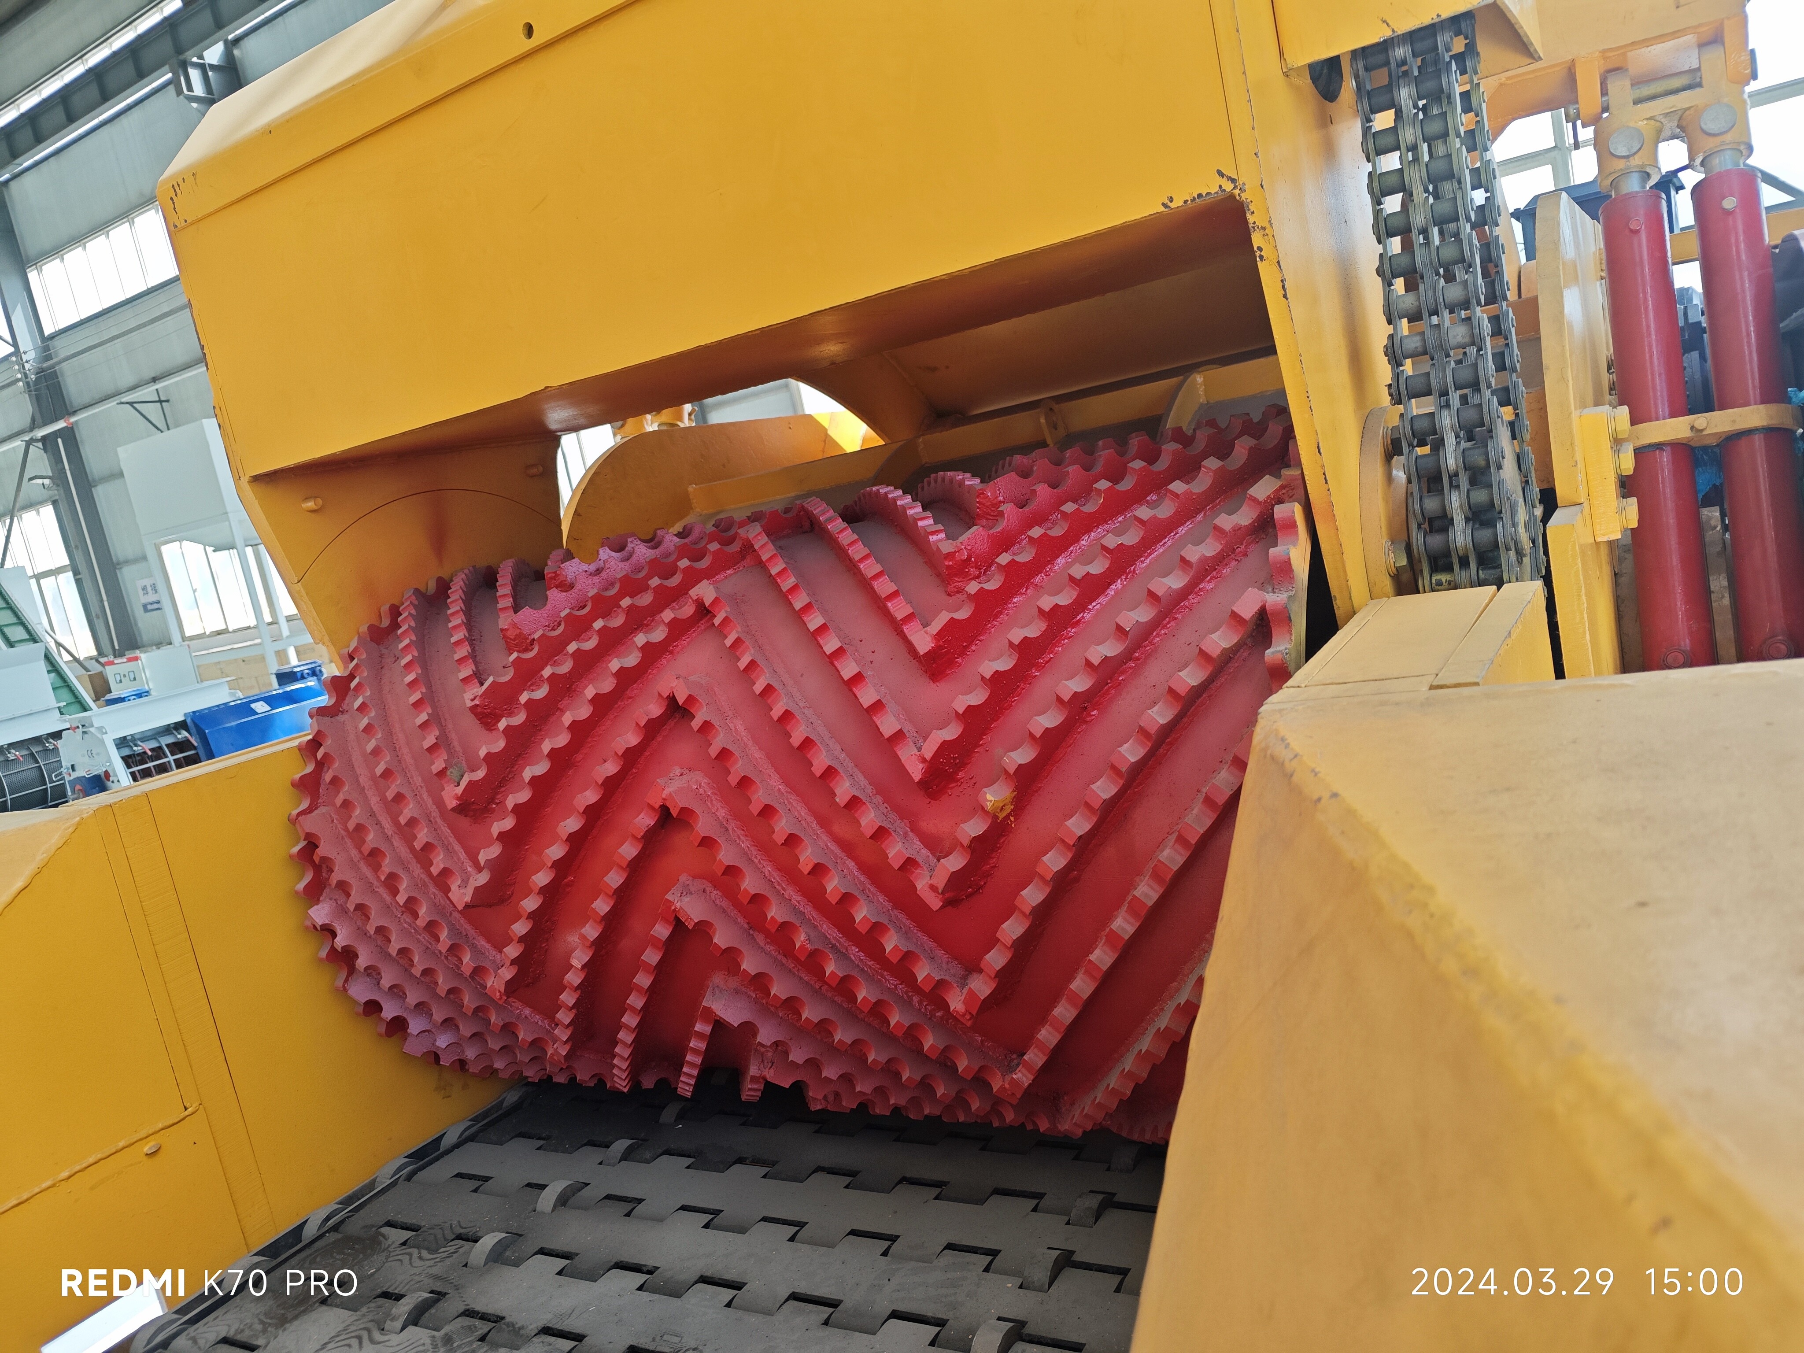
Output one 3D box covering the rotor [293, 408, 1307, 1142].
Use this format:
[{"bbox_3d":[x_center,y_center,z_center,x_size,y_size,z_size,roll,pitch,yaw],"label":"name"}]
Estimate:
[{"bbox_3d":[-0.034,0.139,1.517,1.157,0.698,0.698,-6,9,31],"label":"rotor"}]

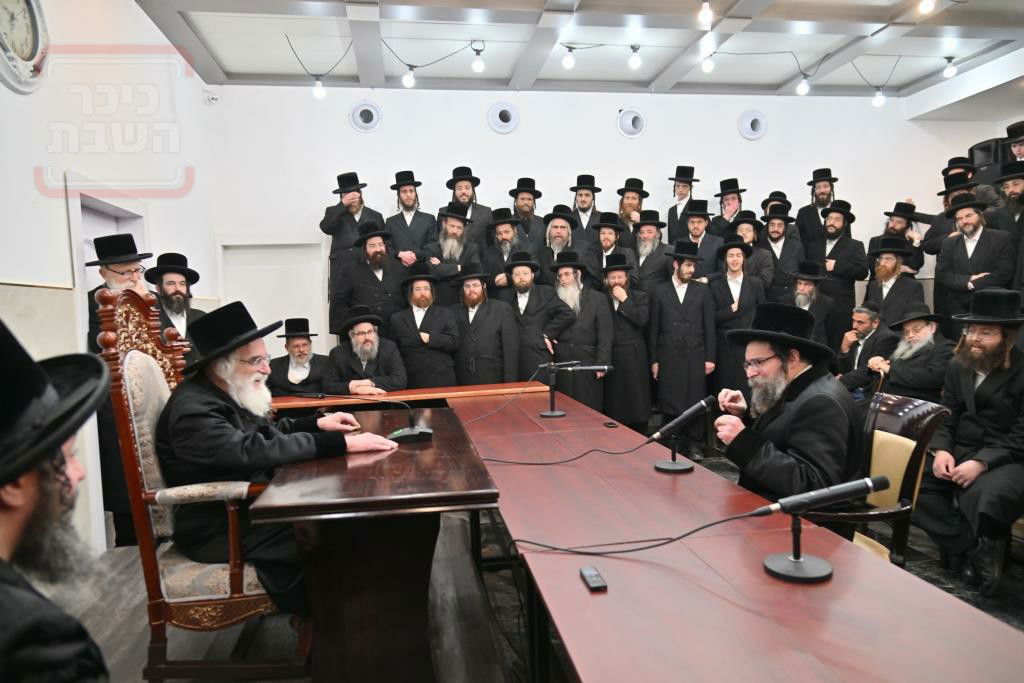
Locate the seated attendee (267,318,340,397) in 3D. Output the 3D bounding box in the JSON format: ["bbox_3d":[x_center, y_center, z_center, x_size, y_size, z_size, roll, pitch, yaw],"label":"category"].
[{"bbox_3d":[-1.544,0.481,5.102,0.540,1.305,0.750,-3,3,-14],"label":"seated attendee"}]

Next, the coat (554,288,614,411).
[{"bbox_3d":[0.648,0.126,6.157,0.560,1.200,0.360,0,3,27],"label":"coat"}]

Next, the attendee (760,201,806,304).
[{"bbox_3d":[2.793,-0.516,7.044,0.520,1.760,0.340,-1,3,22],"label":"attendee"}]

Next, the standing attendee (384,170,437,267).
[{"bbox_3d":[-1.026,-0.821,6.900,0.530,1.835,0.380,-2,3,-6],"label":"standing attendee"}]

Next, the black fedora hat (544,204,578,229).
[{"bbox_3d":[0.482,-1.218,6.650,0.340,0.150,0.360,9,-4,4],"label":"black fedora hat"}]

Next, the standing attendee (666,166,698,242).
[{"bbox_3d":[1.778,-0.943,7.100,0.460,1.765,0.340,0,3,34],"label":"standing attendee"}]

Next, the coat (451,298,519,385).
[{"bbox_3d":[-0.221,0.193,5.978,0.580,1.120,0.360,-1,3,14],"label":"coat"}]

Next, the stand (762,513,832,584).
[{"bbox_3d":[0.596,0.411,1.423,0.134,0.136,0.134,-3,3,-17],"label":"stand"}]

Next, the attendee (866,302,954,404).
[{"bbox_3d":[2.560,0.399,4.408,0.800,1.280,0.580,-3,3,-25],"label":"attendee"}]

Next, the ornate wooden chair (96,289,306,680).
[{"bbox_3d":[-1.107,0.513,2.793,0.720,1.440,0.720,-2,3,-7],"label":"ornate wooden chair"}]

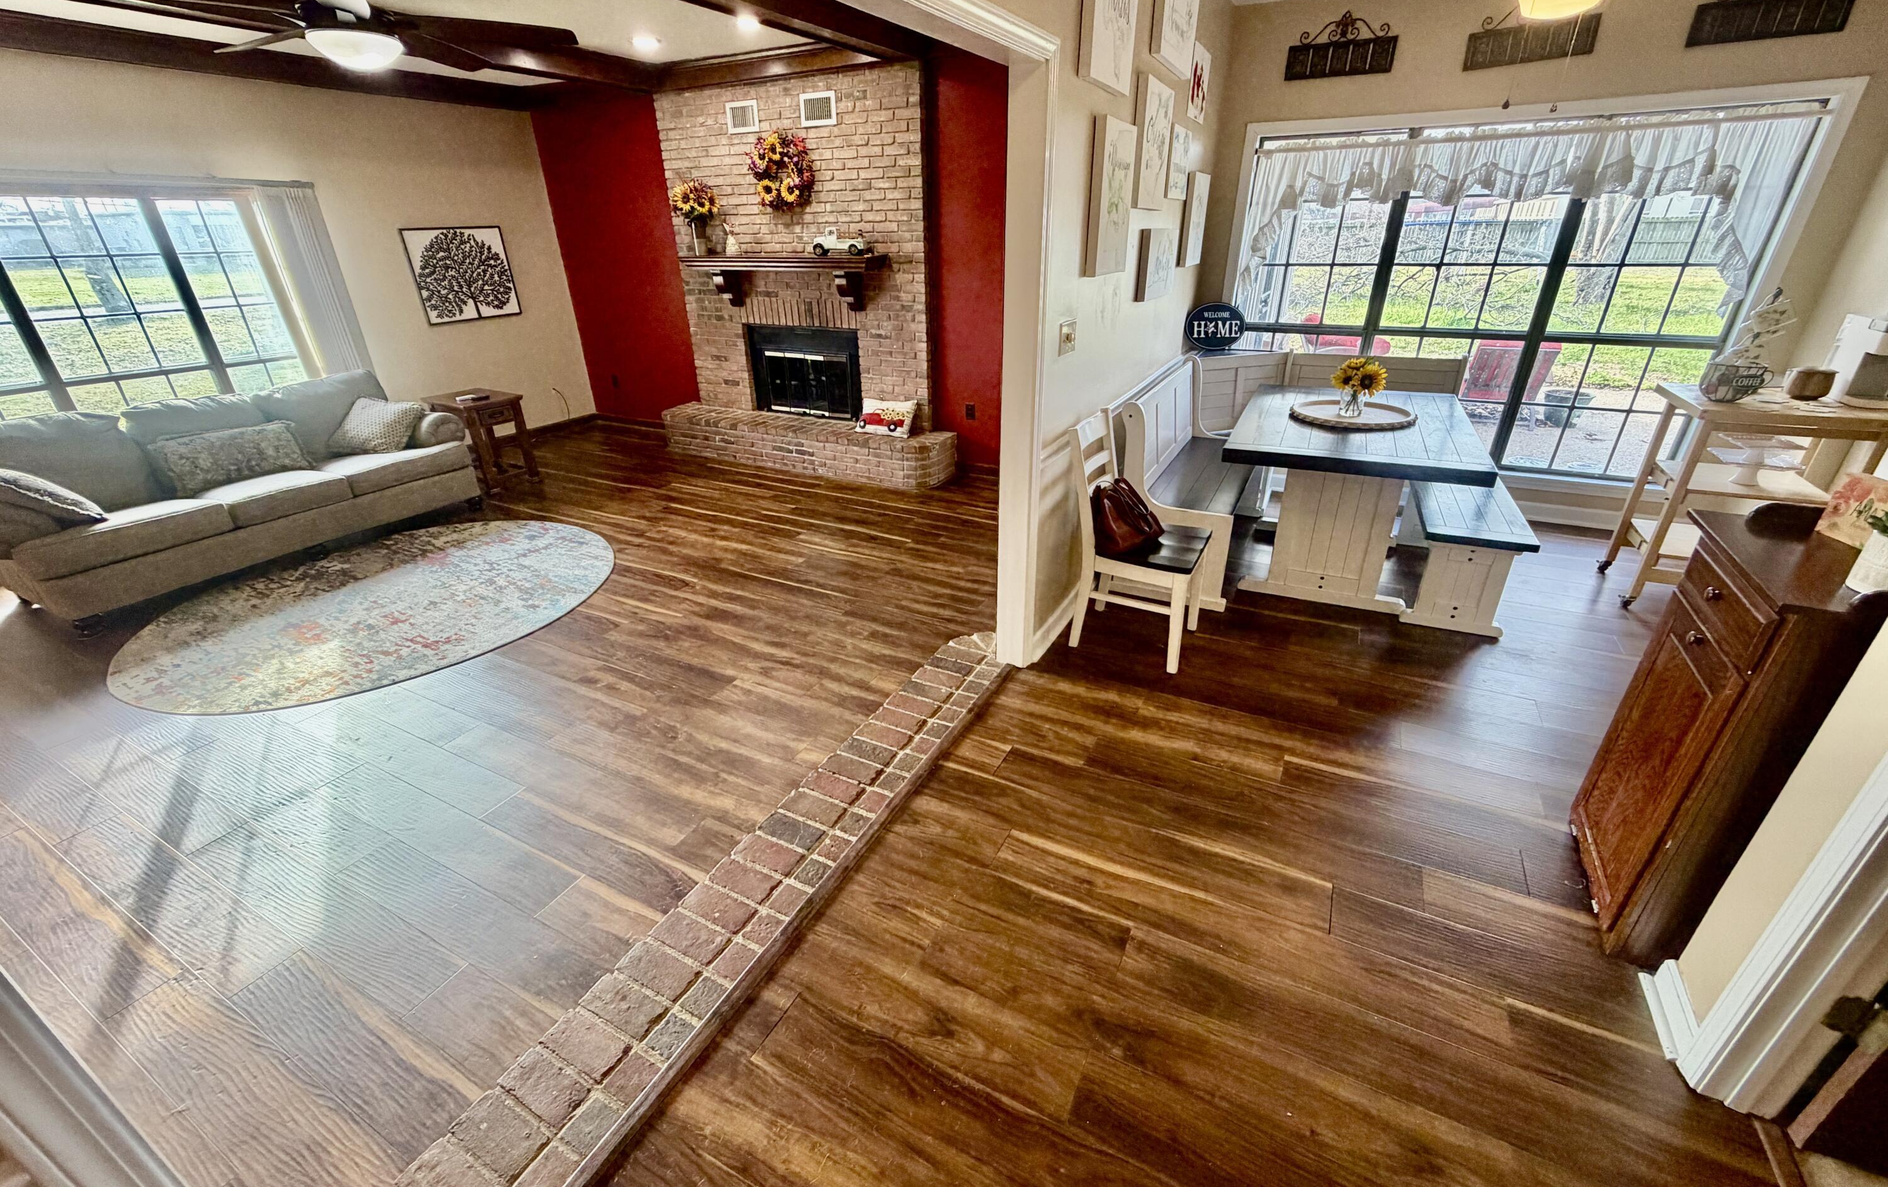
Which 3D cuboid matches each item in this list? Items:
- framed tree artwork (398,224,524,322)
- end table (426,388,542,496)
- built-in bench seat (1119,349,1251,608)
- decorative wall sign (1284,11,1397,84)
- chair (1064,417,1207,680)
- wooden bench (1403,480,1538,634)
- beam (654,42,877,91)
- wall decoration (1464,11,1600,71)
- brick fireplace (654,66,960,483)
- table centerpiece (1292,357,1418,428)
[{"bbox_3d":[-3.910,-2.606,6.242,0.032,0.700,0.832,11,28,25],"label":"framed tree artwork"},{"bbox_3d":[-3.577,-1.200,5.927,0.655,0.628,0.430,12,29,25],"label":"end table"},{"bbox_3d":[1.334,-0.642,3.924,0.560,0.911,1.330,12,29,25],"label":"built-in bench seat"},{"bbox_3d":[2.127,-2.932,4.080,0.535,0.290,0.029,11,28,25],"label":"decorative wall sign"},{"bbox_3d":[0.791,-0.223,3.077,0.515,0.932,0.450,12,29,25],"label":"chair"},{"bbox_3d":[2.415,-0.255,3.634,0.395,0.446,1.180,11,29,23],"label":"wooden bench"},{"bbox_3d":[-1.172,-3.514,5.075,1.976,0.146,0.154,11,28,25],"label":"beam"},{"bbox_3d":[2.887,-2.762,3.736,0.529,0.289,0.029,11,28,25],"label":"wall decoration"},{"bbox_3d":[-1.163,-2.227,5.556,2.624,2.592,0.567,11,28,25],"label":"brick fireplace"},{"bbox_3d":[2.023,-0.998,3.734,0.554,0.288,0.554,11,28,25],"label":"table centerpiece"}]

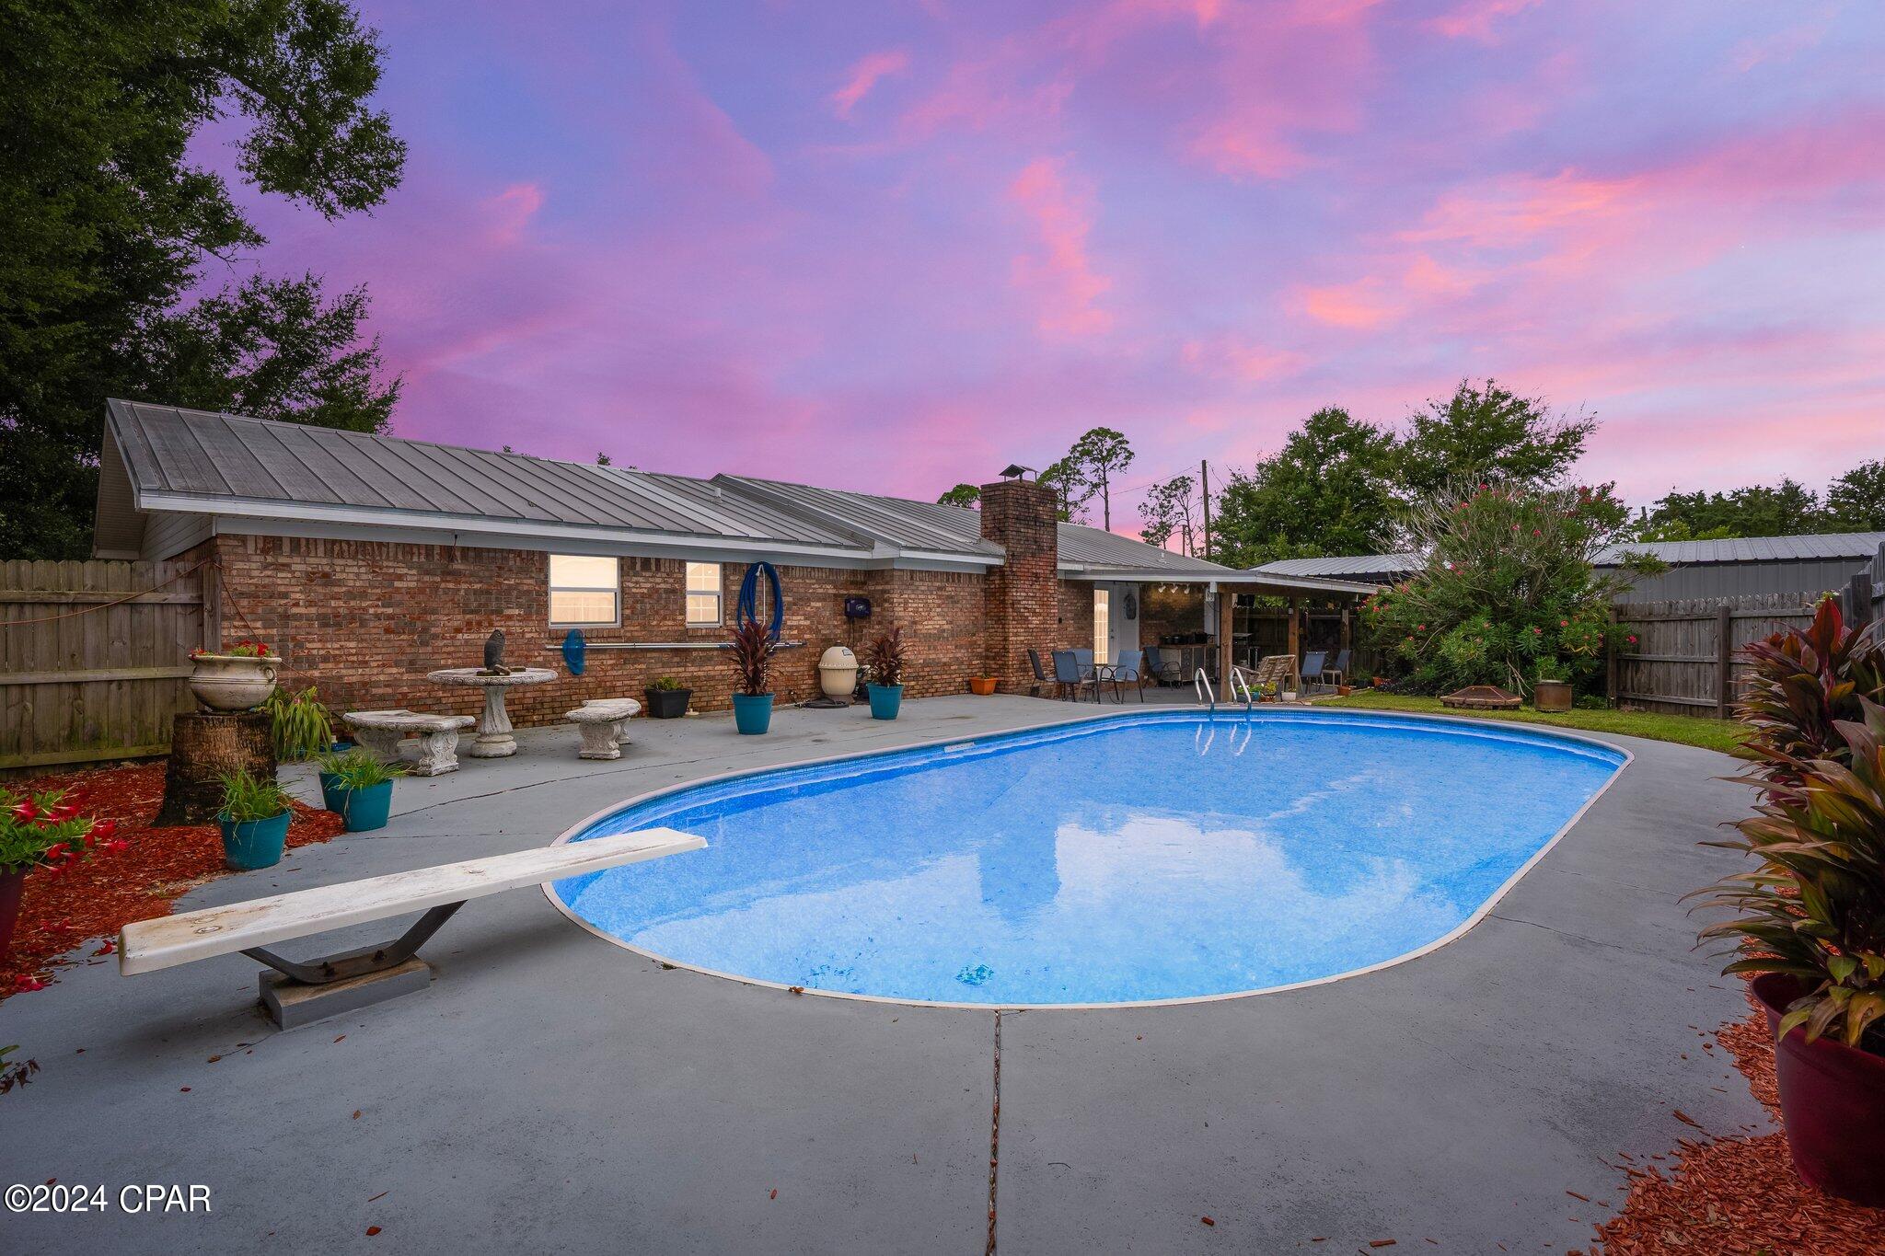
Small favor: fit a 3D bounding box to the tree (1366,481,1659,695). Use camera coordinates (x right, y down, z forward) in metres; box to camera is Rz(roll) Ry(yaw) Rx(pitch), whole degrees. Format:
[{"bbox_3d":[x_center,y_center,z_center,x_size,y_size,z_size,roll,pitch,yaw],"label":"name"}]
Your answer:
[{"bbox_3d":[10.100,-0.668,15.000,4.600,3.870,4.200,0,1,34],"label":"tree"}]

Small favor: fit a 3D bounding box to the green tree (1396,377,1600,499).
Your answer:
[{"bbox_3d":[18.300,-3.534,28.000,7.000,9.700,6.500,0,1,33],"label":"green tree"}]

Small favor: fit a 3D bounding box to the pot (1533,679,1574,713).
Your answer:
[{"bbox_3d":[8.974,1.000,12.300,0.450,0.450,0.450,0,0,0],"label":"pot"}]

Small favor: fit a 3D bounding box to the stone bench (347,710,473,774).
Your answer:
[{"bbox_3d":[-4.430,0.945,6.930,1.330,0.415,0.550,0,1,27],"label":"stone bench"}]

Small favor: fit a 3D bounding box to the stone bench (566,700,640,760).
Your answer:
[{"bbox_3d":[-3.120,0.935,7.830,0.550,0.415,1.330,0,0,-14],"label":"stone bench"}]

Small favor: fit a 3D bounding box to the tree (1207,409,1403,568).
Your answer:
[{"bbox_3d":[12.159,-3.100,28.000,6.400,8.600,6.200,0,0,0],"label":"tree"}]

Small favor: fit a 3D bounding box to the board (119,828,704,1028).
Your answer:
[{"bbox_3d":[-1.730,1.050,3.030,0.360,0.320,1.770,0,1,44],"label":"board"}]

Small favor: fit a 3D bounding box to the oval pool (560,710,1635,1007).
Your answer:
[{"bbox_3d":[2.133,1.668,6.826,4.960,1.100,10.020,0,1,44],"label":"oval pool"}]

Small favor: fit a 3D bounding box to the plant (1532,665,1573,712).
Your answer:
[{"bbox_3d":[8.974,0.890,12.300,0.480,0.690,0.480,0,0,0],"label":"plant"}]

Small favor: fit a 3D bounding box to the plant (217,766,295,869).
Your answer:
[{"bbox_3d":[-3.430,0.941,4.170,0.320,0.465,0.320,-1,1,-39],"label":"plant"}]

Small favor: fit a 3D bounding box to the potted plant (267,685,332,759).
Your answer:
[{"bbox_3d":[-5.820,0.825,7.500,0.600,0.660,0.550,0,1,-38],"label":"potted plant"}]

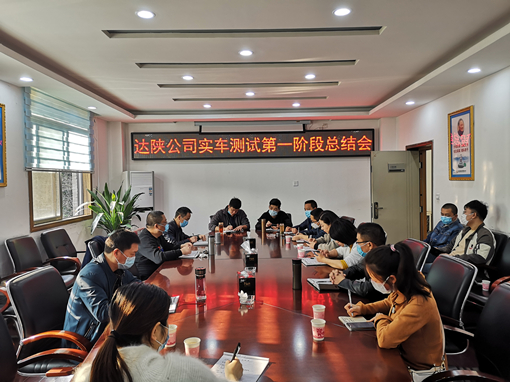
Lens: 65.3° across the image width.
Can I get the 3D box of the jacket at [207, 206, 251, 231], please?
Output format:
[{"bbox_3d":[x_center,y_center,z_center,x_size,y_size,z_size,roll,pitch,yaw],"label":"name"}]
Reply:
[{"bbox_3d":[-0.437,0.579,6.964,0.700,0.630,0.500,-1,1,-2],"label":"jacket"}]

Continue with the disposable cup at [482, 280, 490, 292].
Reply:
[{"bbox_3d":[2.085,0.856,3.580,0.073,0.086,0.073,-1,1,1],"label":"disposable cup"}]

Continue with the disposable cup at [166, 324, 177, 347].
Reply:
[{"bbox_3d":[-0.436,0.762,2.087,0.076,0.090,0.076,-1,1,0],"label":"disposable cup"}]

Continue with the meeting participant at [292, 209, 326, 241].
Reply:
[{"bbox_3d":[0.950,0.846,5.773,0.750,1.220,0.520,-1,1,-7],"label":"meeting participant"}]

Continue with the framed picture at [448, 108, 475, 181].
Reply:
[{"bbox_3d":[2.531,-0.563,4.915,0.030,0.870,0.610,-1,1,0],"label":"framed picture"}]

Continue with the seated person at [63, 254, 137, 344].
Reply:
[{"bbox_3d":[-0.885,0.851,2.462,0.750,1.270,0.580,-1,1,4],"label":"seated person"}]

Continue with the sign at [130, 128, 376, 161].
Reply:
[{"bbox_3d":[-0.029,-0.899,7.750,4.720,0.520,0.090,-1,1,1],"label":"sign"}]

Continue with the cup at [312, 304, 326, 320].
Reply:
[{"bbox_3d":[0.383,0.741,2.378,0.076,0.090,0.076,-1,1,0],"label":"cup"}]

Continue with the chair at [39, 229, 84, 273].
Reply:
[{"bbox_3d":[-2.105,0.953,4.701,0.610,1.000,0.590,-1,1,12],"label":"chair"}]

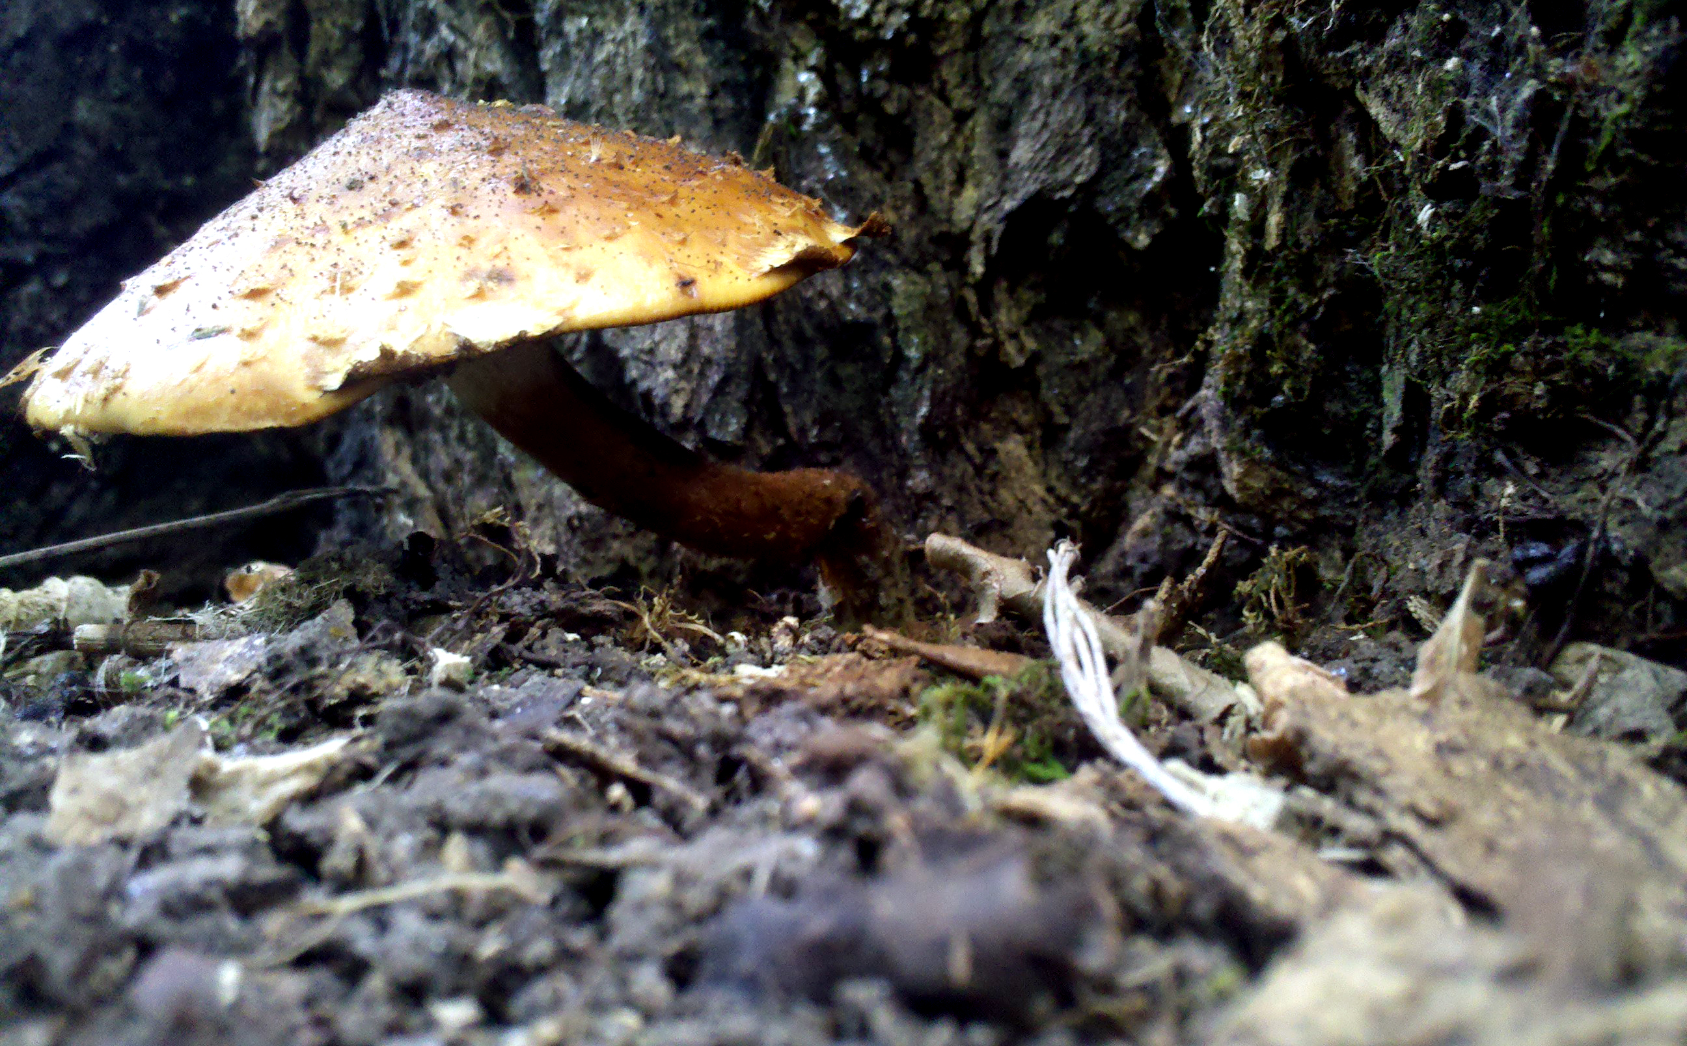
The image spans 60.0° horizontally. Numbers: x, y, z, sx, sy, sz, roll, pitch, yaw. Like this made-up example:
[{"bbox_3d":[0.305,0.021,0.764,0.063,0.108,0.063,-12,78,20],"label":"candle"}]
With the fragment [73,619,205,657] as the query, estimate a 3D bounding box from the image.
[{"bbox_3d":[-0.098,0.016,0.205,0.018,0.004,0.004,-1,5,-16],"label":"fragment"}]

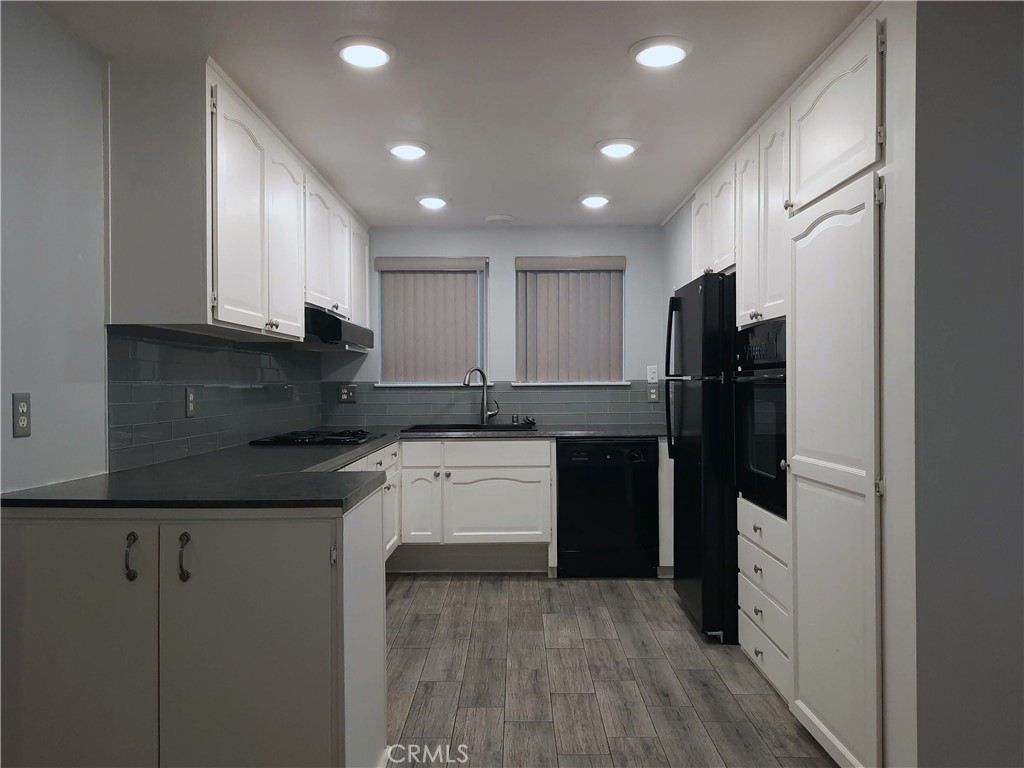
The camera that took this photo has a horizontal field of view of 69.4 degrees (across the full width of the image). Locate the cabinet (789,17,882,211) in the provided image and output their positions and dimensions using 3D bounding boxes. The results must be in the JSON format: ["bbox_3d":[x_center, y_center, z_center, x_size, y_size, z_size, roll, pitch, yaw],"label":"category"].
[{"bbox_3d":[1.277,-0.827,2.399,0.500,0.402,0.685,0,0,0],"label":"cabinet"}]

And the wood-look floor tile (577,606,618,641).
[{"bbox_3d":[0.413,1.180,3.643,0.170,0.010,0.462,0,1,0],"label":"wood-look floor tile"}]

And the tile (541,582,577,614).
[{"bbox_3d":[0.235,1.151,3.900,0.169,0.010,0.457,0,0,0],"label":"tile"}]

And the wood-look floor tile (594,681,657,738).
[{"bbox_3d":[0.407,1.190,2.714,0.170,0.010,0.462,0,1,0],"label":"wood-look floor tile"}]

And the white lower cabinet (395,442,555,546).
[{"bbox_3d":[-0.204,0.634,4.659,0.914,0.618,0.610,0,1,0],"label":"white lower cabinet"}]

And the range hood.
[{"bbox_3d":[-1.077,-0.276,3.976,0.505,0.165,0.780,0,0,0],"label":"range hood"}]

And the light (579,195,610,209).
[{"bbox_3d":[0.486,-1.071,4.319,0.200,0.030,0.200,0,1,0],"label":"light"}]

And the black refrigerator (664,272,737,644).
[{"bbox_3d":[1.207,0.334,3.675,0.795,1.684,0.700,0,1,0],"label":"black refrigerator"}]

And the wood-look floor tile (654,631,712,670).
[{"bbox_3d":[0.776,1.217,3.379,0.176,0.012,0.487,0,0,0],"label":"wood-look floor tile"}]

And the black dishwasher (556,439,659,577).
[{"bbox_3d":[0.582,0.757,4.771,0.605,0.840,0.600,0,0,0],"label":"black dishwasher"}]

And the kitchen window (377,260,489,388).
[{"bbox_3d":[-0.554,-0.435,5.062,0.772,0.876,0.109,0,0,0],"label":"kitchen window"}]

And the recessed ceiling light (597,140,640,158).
[{"bbox_3d":[0.482,-1.062,3.345,0.200,0.030,0.200,0,1,0],"label":"recessed ceiling light"}]

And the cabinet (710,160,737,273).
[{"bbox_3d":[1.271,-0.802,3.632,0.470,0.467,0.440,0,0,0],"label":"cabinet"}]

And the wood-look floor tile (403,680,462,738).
[{"bbox_3d":[-0.277,1.157,2.636,0.169,0.010,0.457,0,0,0],"label":"wood-look floor tile"}]

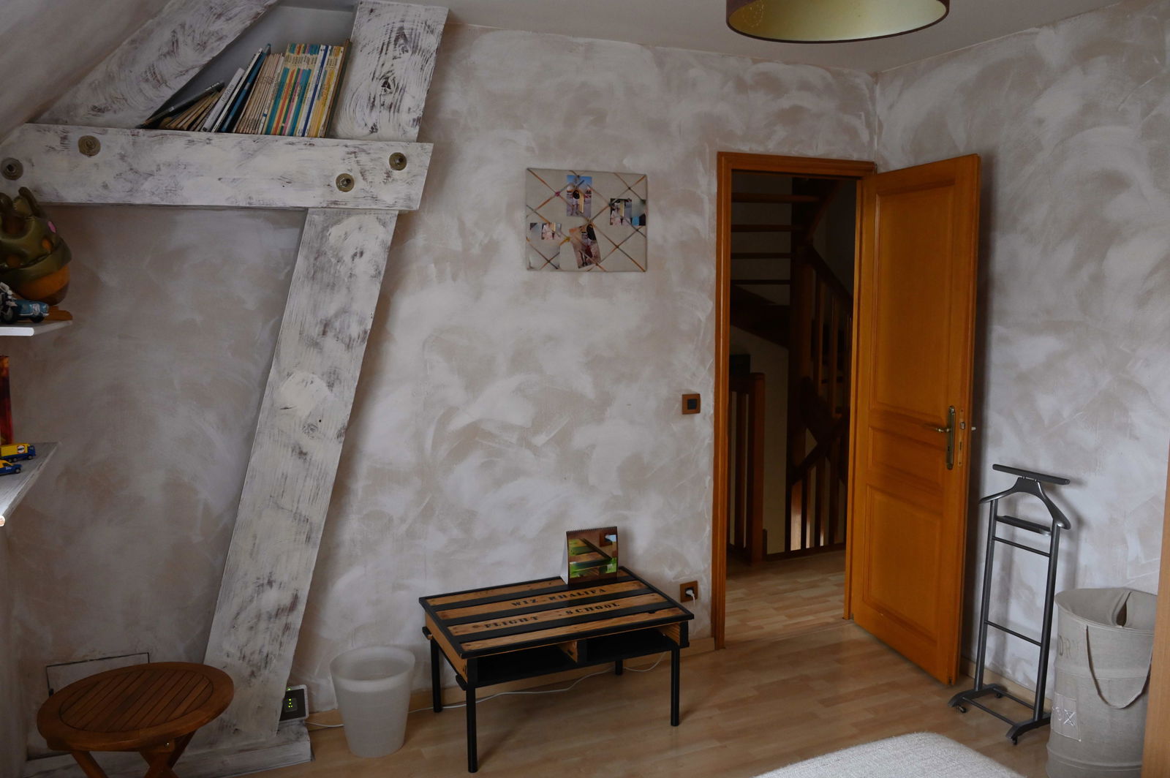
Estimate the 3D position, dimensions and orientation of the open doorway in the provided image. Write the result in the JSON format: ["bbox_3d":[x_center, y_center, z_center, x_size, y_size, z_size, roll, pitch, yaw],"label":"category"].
[{"bbox_3d":[0.907,0.062,4.019,0.827,2.117,0.111,-3,7,-25],"label":"open doorway"}]

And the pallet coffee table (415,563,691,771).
[{"bbox_3d":[-0.114,0.995,3.310,0.847,0.425,0.575,-3,7,-24],"label":"pallet coffee table"}]

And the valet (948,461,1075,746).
[{"bbox_3d":[1.548,0.745,3.240,0.302,0.937,0.373,-3,7,-25],"label":"valet"}]

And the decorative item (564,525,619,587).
[{"bbox_3d":[0.013,0.652,3.600,0.205,0.195,0.115,-2,7,-21],"label":"decorative item"}]

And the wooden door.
[{"bbox_3d":[1.360,0.115,3.812,0.040,2.035,0.710,-2,7,-17],"label":"wooden door"}]

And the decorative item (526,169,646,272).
[{"bbox_3d":[0.015,-0.639,3.474,0.511,0.381,0.022,-3,7,-25],"label":"decorative item"}]

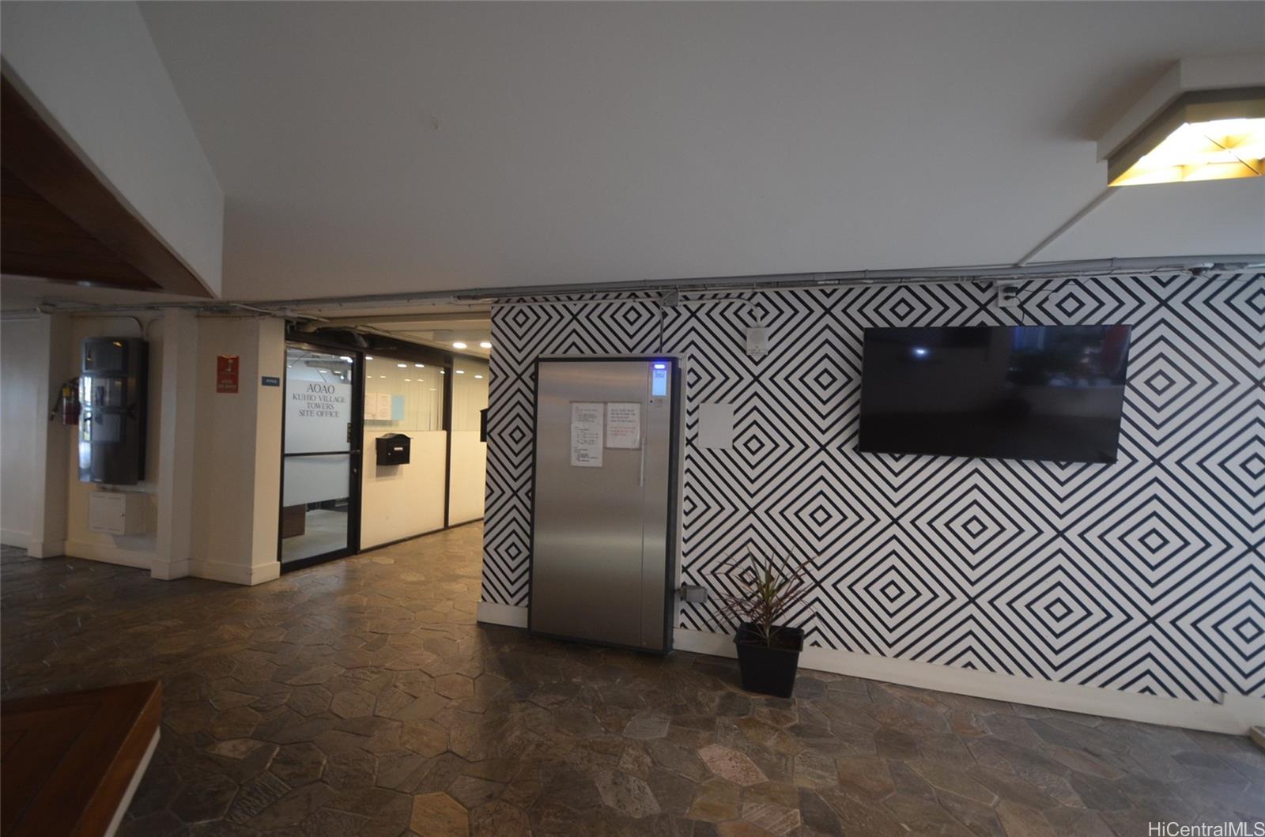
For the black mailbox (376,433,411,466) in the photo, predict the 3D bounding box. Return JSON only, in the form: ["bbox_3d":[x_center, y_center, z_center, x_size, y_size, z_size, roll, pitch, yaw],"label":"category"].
[{"bbox_3d":[-2.534,0.332,5.968,0.125,0.330,0.360,2,1,19],"label":"black mailbox"}]

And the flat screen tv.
[{"bbox_3d":[1.898,-0.139,3.030,1.232,0.705,0.065,2,8,17],"label":"flat screen tv"}]

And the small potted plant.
[{"bbox_3d":[0.713,1.105,3.118,0.560,0.740,0.500,2,1,17],"label":"small potted plant"}]

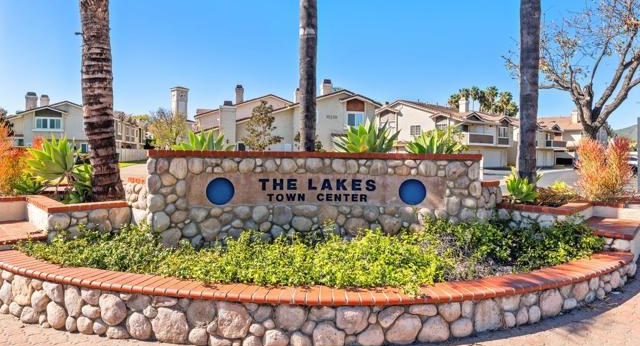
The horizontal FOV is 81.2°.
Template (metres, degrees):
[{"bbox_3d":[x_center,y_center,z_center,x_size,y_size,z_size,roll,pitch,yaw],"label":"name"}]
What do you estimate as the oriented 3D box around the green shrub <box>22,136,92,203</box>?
[{"bbox_3d":[-3.342,-0.039,4.755,0.820,0.820,0.760,0,3,0],"label":"green shrub"}]

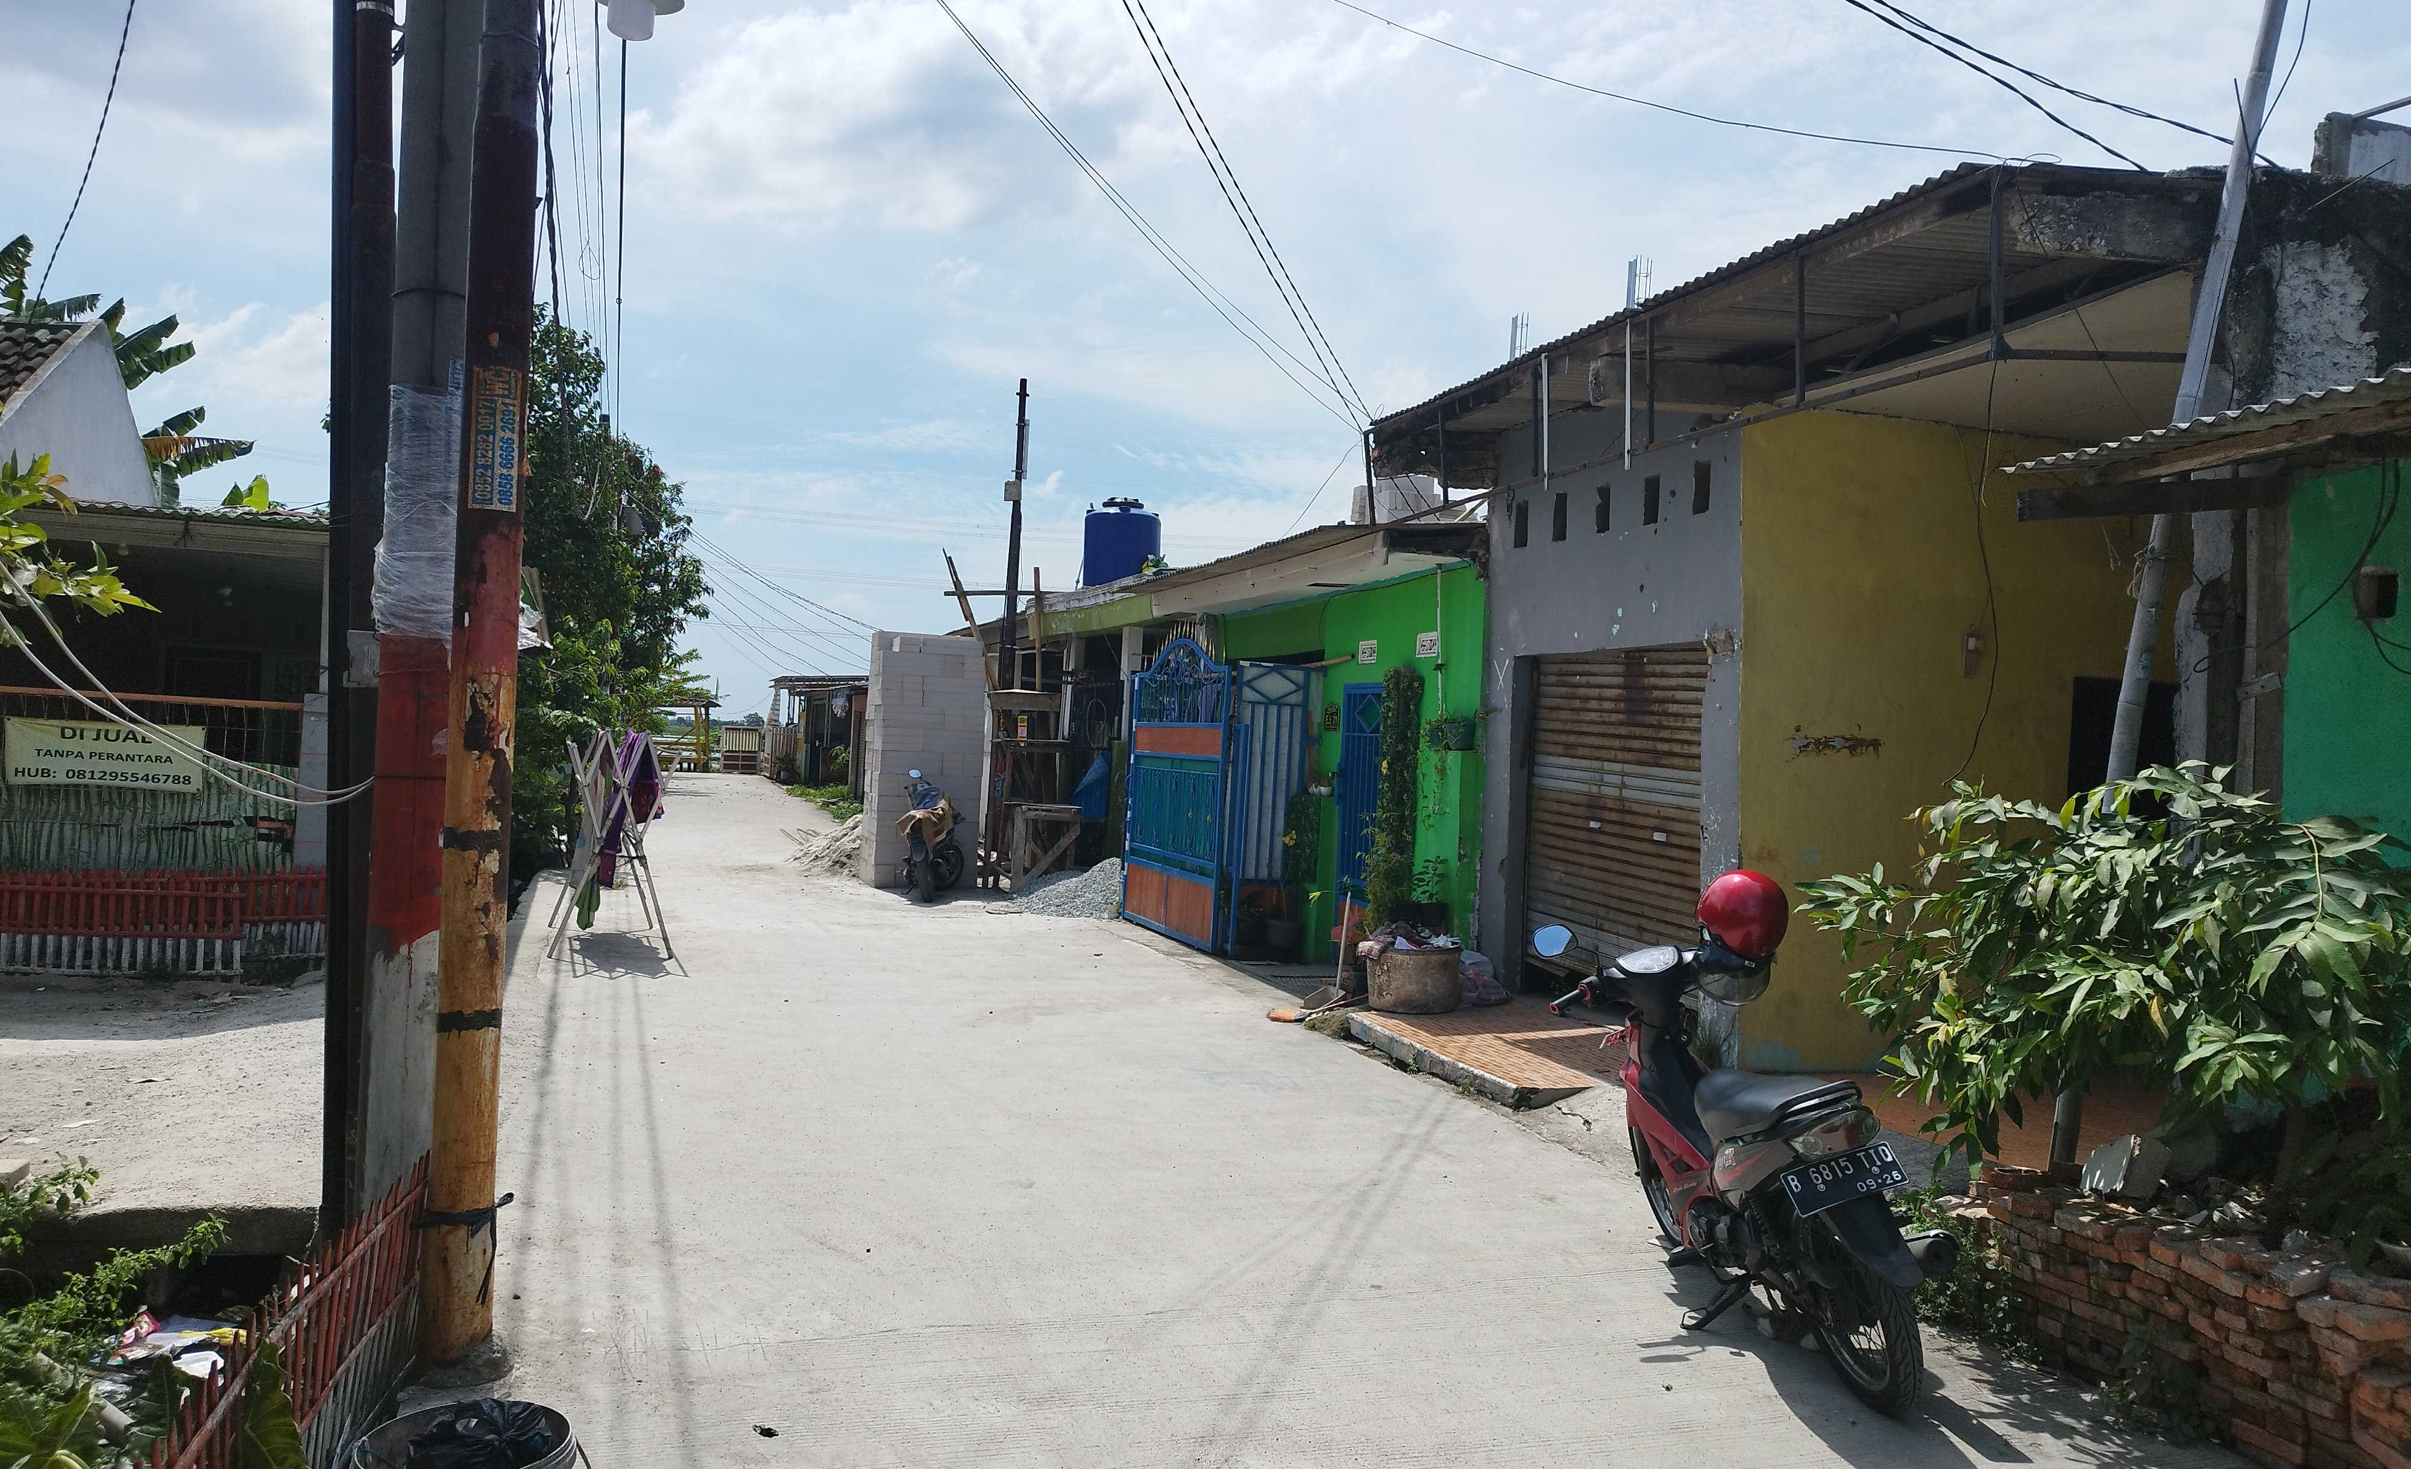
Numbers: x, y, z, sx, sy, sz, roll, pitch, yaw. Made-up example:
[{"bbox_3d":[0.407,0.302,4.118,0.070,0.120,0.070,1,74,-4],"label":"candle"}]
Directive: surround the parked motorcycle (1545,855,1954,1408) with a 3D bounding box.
[{"bbox_3d":[1.345,1.014,4.500,0.750,1.200,1.900,1,0,-7],"label":"parked motorcycle"}]

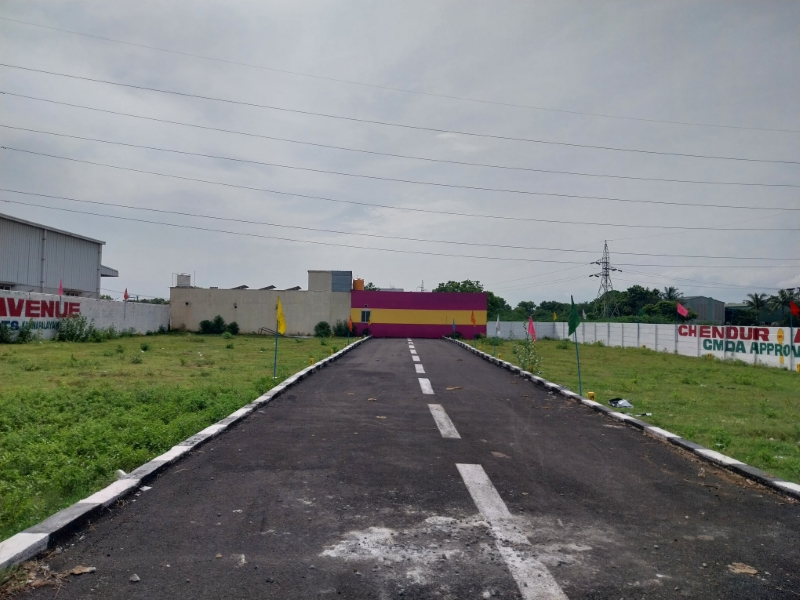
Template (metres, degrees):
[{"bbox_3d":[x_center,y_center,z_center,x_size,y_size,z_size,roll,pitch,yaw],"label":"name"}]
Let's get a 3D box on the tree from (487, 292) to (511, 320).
[{"bbox_3d":[10.034,1.392,63.064,4.000,4.350,4.000,1,-2,0],"label":"tree"}]

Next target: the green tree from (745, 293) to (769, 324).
[{"bbox_3d":[56.550,1.940,95.090,4.200,6.080,4.200,1,-2,0],"label":"green tree"}]

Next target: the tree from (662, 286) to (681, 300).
[{"bbox_3d":[50.643,1.499,112.116,4.300,7.850,4.300,1,-2,0],"label":"tree"}]

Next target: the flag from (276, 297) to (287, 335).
[{"bbox_3d":[-2.702,0.353,13.700,0.230,0.870,0.120,1,-2,0],"label":"flag"}]

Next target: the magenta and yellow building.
[{"bbox_3d":[1.542,1.257,49.554,10.400,3.650,7.000,1,-2,-1],"label":"magenta and yellow building"}]

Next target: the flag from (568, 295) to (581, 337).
[{"bbox_3d":[3.514,0.332,12.100,0.250,0.800,0.120,1,-2,0],"label":"flag"}]

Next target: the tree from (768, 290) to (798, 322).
[{"bbox_3d":[56.048,1.577,88.094,4.600,6.380,4.600,1,-2,0],"label":"tree"}]

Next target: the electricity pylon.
[{"bbox_3d":[53.376,-4.268,155.325,6.400,21.990,5.200,1,-2,-13],"label":"electricity pylon"}]

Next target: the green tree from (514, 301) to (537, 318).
[{"bbox_3d":[18.400,2.270,88.063,3.700,4.240,3.700,1,-2,0],"label":"green tree"}]

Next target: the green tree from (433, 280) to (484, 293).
[{"bbox_3d":[6.454,0.740,66.085,6.000,5.760,5.600,1,-2,0],"label":"green tree"}]

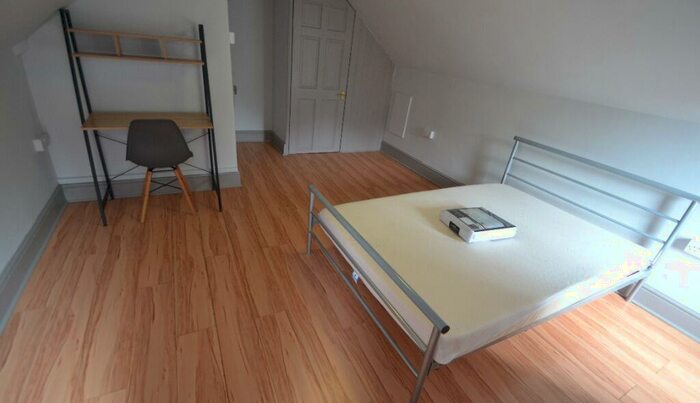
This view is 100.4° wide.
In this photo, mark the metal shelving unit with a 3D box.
[{"bbox_3d":[-1.544,-0.607,2.294,0.840,1.445,0.500,-8,30,-28],"label":"metal shelving unit"}]

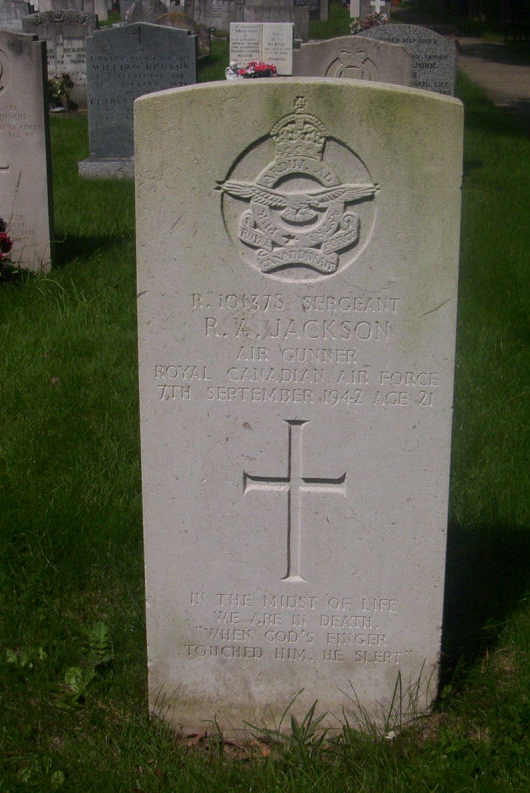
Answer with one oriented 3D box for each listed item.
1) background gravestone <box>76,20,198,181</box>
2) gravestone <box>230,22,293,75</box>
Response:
[{"bbox_3d":[-0.633,-1.595,8.132,0.685,0.810,0.280,2,20,4],"label":"background gravestone"},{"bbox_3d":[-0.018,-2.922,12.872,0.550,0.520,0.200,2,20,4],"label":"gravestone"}]

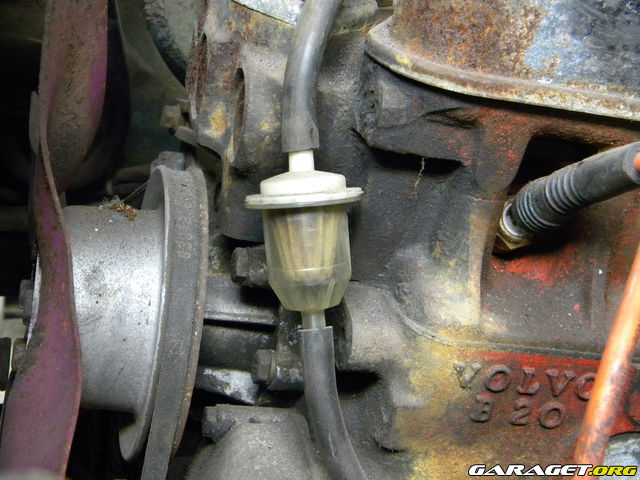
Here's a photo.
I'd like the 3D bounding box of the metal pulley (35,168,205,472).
[{"bbox_3d":[-0.089,0.029,0.429,0.061,0.124,0.124,7,22,-16],"label":"metal pulley"}]

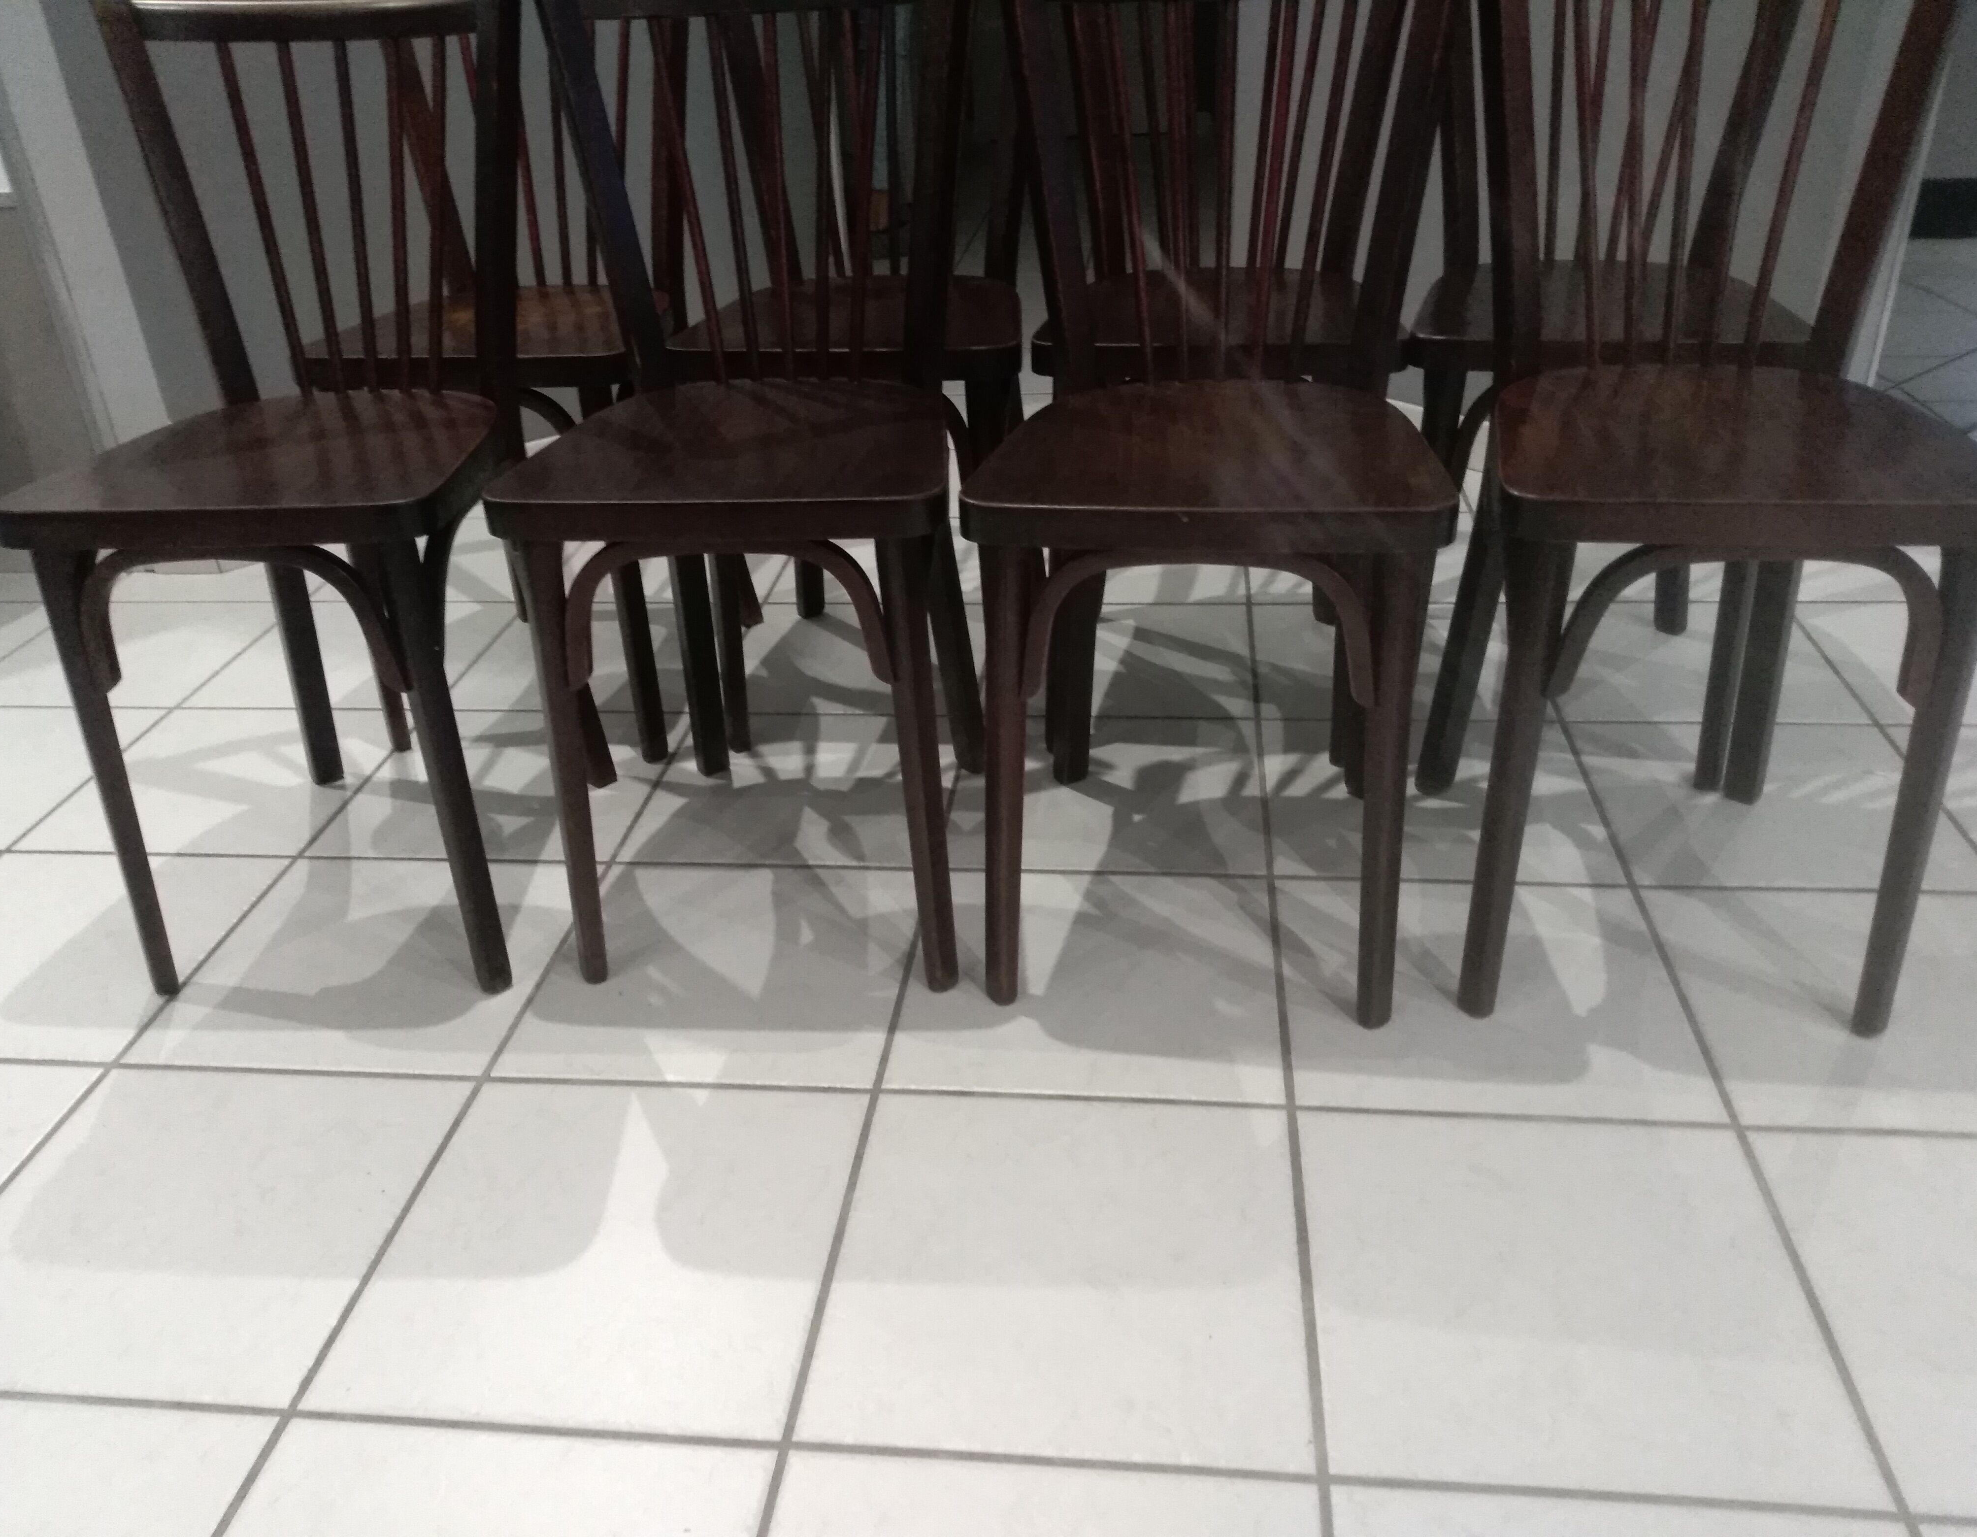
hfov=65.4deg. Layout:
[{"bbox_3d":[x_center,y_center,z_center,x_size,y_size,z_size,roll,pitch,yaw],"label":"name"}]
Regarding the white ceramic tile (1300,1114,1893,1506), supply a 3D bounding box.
[{"bbox_3d":[0.395,0.363,1.074,0.336,0.010,0.327,1,30,7],"label":"white ceramic tile"}]

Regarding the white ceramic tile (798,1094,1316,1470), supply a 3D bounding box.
[{"bbox_3d":[0.057,0.359,1.115,0.336,0.010,0.327,1,30,7],"label":"white ceramic tile"}]

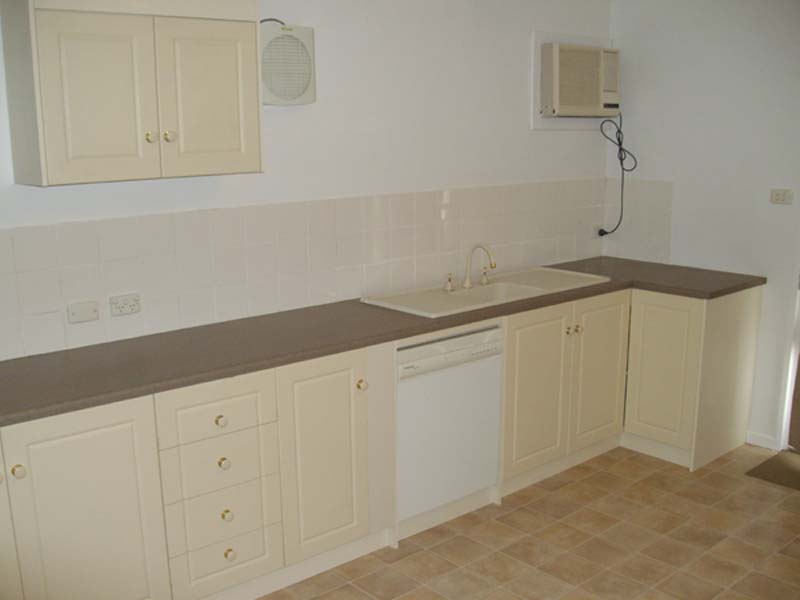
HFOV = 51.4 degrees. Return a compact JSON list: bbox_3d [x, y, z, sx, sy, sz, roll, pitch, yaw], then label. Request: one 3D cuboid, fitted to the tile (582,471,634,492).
[{"bbox_3d":[0.999,0.883,4.028,0.195,0.010,0.195,-10,15,-40],"label":"tile"}]

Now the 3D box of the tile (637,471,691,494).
[{"bbox_3d":[1.292,0.894,4.050,0.203,0.010,0.196,-10,15,-41],"label":"tile"}]

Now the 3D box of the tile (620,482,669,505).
[{"bbox_3d":[1.131,0.905,3.872,0.201,0.010,0.186,-10,15,-41],"label":"tile"}]

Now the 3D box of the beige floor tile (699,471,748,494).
[{"bbox_3d":[1.559,0.881,4.006,0.195,0.010,0.195,-10,15,-40],"label":"beige floor tile"}]

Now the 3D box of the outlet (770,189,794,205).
[{"bbox_3d":[1.917,-0.515,4.179,0.013,0.073,0.115,-10,15,-40],"label":"outlet"}]

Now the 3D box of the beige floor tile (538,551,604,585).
[{"bbox_3d":[0.662,1.040,3.206,0.195,0.010,0.184,-10,15,-41],"label":"beige floor tile"}]

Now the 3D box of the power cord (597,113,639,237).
[{"bbox_3d":[1.243,-0.721,4.797,0.111,0.697,0.192,-10,15,-40],"label":"power cord"}]

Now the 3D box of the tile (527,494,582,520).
[{"bbox_3d":[0.701,0.938,3.770,0.195,0.010,0.195,-10,15,-40],"label":"tile"}]

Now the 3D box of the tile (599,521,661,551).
[{"bbox_3d":[0.955,0.987,3.462,0.196,0.010,0.183,-10,15,-41],"label":"tile"}]

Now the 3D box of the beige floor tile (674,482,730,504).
[{"bbox_3d":[1.421,0.900,3.885,0.207,0.010,0.186,-10,15,-41],"label":"beige floor tile"}]

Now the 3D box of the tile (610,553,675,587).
[{"bbox_3d":[0.943,1.046,3.224,0.195,0.010,0.195,-10,15,-40],"label":"tile"}]

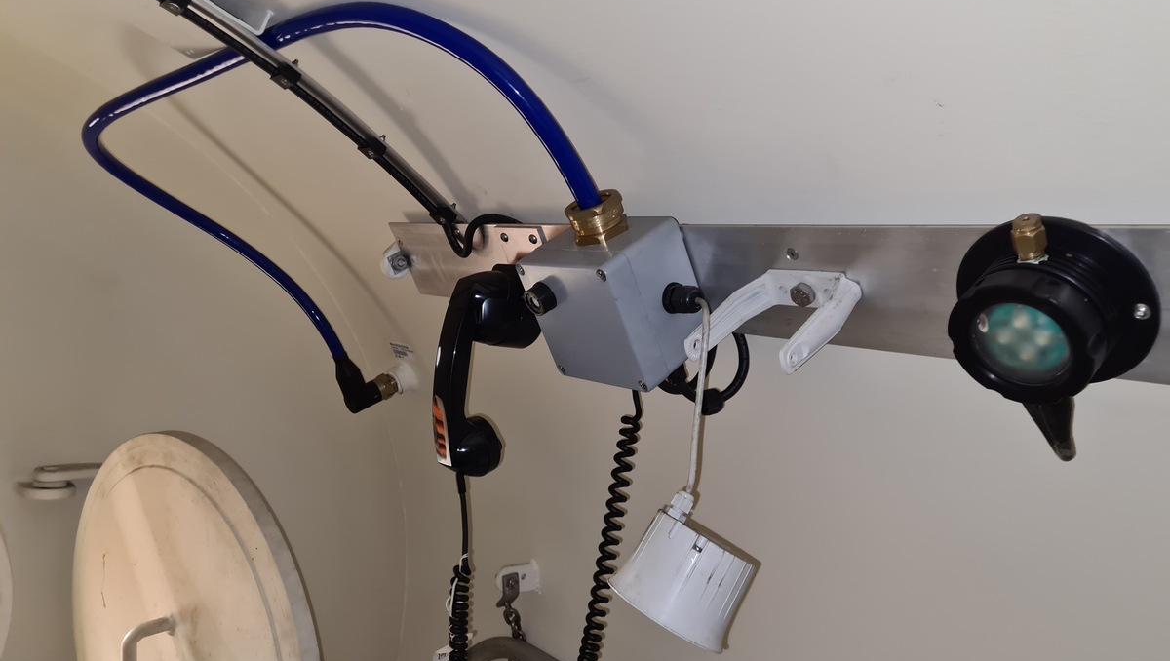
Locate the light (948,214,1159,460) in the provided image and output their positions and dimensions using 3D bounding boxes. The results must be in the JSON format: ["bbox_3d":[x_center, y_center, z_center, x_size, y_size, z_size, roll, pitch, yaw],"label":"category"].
[{"bbox_3d":[0.272,0.009,0.531,0.060,0.172,0.115,-37,28,-32],"label":"light"}]

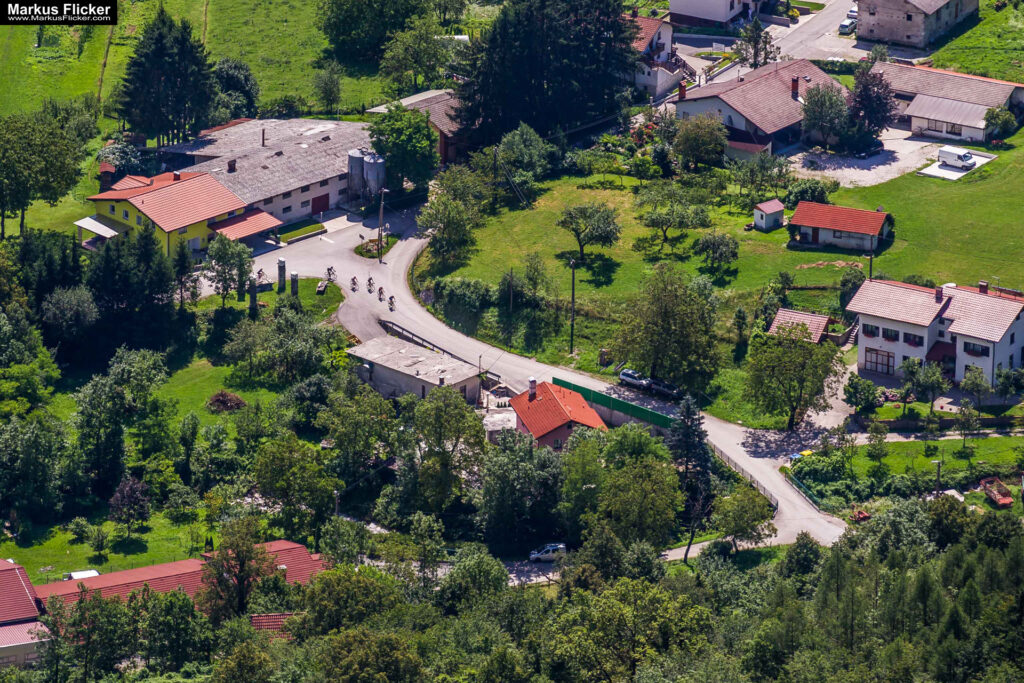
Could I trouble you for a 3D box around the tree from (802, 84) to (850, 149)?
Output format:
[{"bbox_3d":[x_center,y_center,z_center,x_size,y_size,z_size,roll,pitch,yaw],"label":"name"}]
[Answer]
[{"bbox_3d":[40.059,-28.523,722.992,6.114,8.440,6.114,0,23,0],"label":"tree"}]

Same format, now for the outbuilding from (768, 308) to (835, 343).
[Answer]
[{"bbox_3d":[33.655,-1.291,659.393,6.300,4.100,6.700,9,24,22],"label":"outbuilding"}]

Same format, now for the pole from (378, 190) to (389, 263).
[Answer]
[{"bbox_3d":[-15.462,-13.793,680.103,1.100,9.600,0.500,0,22,0],"label":"pole"}]

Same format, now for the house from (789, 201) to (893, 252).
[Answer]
[{"bbox_3d":[39.308,-14.210,679.404,11.000,3.900,6.500,8,24,19],"label":"house"}]

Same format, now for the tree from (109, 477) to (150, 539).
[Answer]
[{"bbox_3d":[-42.328,18.402,628.143,4.648,7.280,4.648,0,23,0],"label":"tree"}]

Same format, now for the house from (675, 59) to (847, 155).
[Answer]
[{"bbox_3d":[30.493,-29.987,709.861,15.900,6.100,17.000,16,27,35],"label":"house"}]

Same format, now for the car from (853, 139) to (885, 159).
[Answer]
[{"bbox_3d":[44.806,-24.496,713.039,1.800,1.620,4.400,20,30,39],"label":"car"}]

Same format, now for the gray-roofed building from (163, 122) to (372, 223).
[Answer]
[{"bbox_3d":[-31.963,-21.745,709.202,25.708,6.900,21.852,-19,30,-37],"label":"gray-roofed building"}]

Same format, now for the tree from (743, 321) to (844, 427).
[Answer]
[{"bbox_3d":[31.992,4.170,641.797,11.325,12.620,11.325,0,23,0],"label":"tree"}]

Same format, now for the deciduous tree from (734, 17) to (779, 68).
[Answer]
[{"bbox_3d":[32.250,-39.153,748.966,5.804,7.420,5.804,0,23,0],"label":"deciduous tree"}]

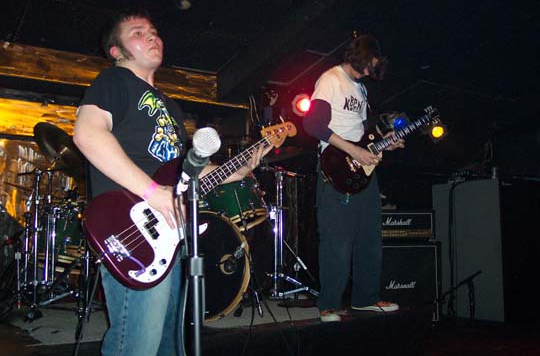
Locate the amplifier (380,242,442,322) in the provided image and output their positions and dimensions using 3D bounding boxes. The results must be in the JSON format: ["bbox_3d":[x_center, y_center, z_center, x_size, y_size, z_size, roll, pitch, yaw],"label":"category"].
[{"bbox_3d":[1.266,1.012,5.578,0.770,0.790,0.370,-1,-3,8],"label":"amplifier"}]

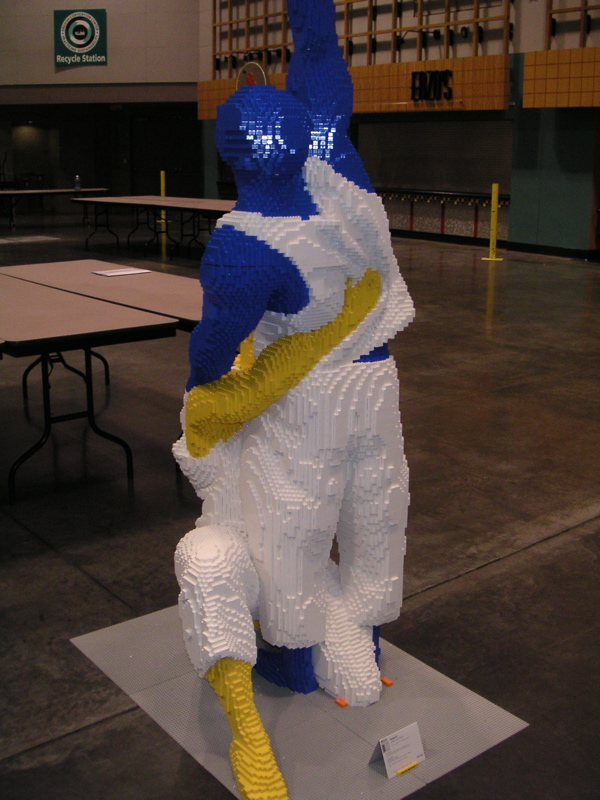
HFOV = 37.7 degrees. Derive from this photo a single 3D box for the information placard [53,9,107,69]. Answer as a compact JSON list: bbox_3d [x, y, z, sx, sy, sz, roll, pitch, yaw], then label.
[{"bbox_3d":[-5.549,-9.151,22.200,1.370,1.380,0.040,2,15,4],"label":"information placard"}]

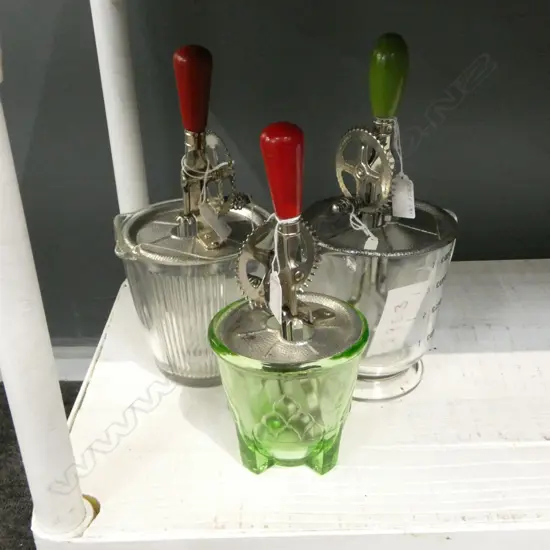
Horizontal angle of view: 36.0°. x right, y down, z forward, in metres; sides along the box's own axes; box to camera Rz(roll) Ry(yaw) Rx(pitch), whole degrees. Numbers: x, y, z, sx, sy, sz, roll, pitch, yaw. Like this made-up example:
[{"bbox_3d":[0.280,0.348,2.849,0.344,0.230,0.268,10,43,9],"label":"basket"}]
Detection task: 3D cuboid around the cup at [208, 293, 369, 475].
[{"bbox_3d":[0.011,0.088,0.643,0.117,0.117,0.117,-1,25,0],"label":"cup"}]

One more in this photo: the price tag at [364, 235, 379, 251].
[{"bbox_3d":[0.076,-0.025,0.671,0.009,0.001,0.023,4,30,9],"label":"price tag"}]

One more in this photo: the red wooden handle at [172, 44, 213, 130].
[{"bbox_3d":[-0.064,-0.147,0.670,0.030,0.069,0.030,1,28,0],"label":"red wooden handle"}]

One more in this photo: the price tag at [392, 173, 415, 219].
[{"bbox_3d":[0.107,-0.065,0.704,0.018,0.037,0.001,4,25,19],"label":"price tag"}]

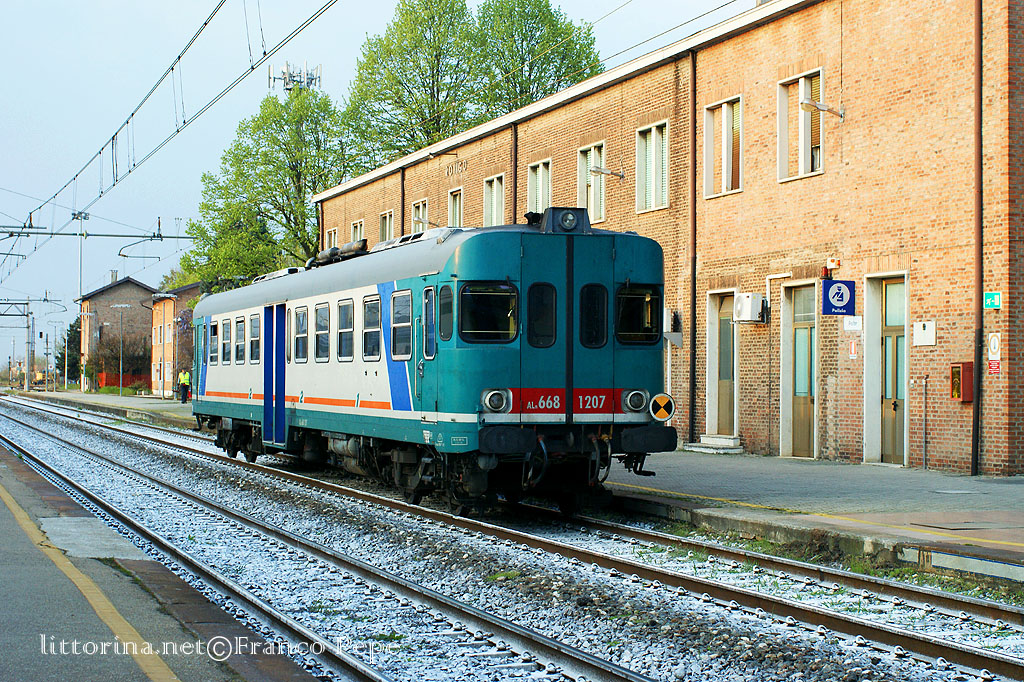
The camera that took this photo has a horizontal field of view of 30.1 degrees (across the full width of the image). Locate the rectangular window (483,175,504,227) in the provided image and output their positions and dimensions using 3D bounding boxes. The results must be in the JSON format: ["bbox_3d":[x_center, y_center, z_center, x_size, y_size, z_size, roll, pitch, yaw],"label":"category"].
[{"bbox_3d":[-0.441,-3.630,53.372,0.180,1.884,1.904,0,-1,-18],"label":"rectangular window"}]

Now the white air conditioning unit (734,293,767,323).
[{"bbox_3d":[4.571,-0.635,36.692,0.280,0.530,0.790,0,-1,-18],"label":"white air conditioning unit"}]

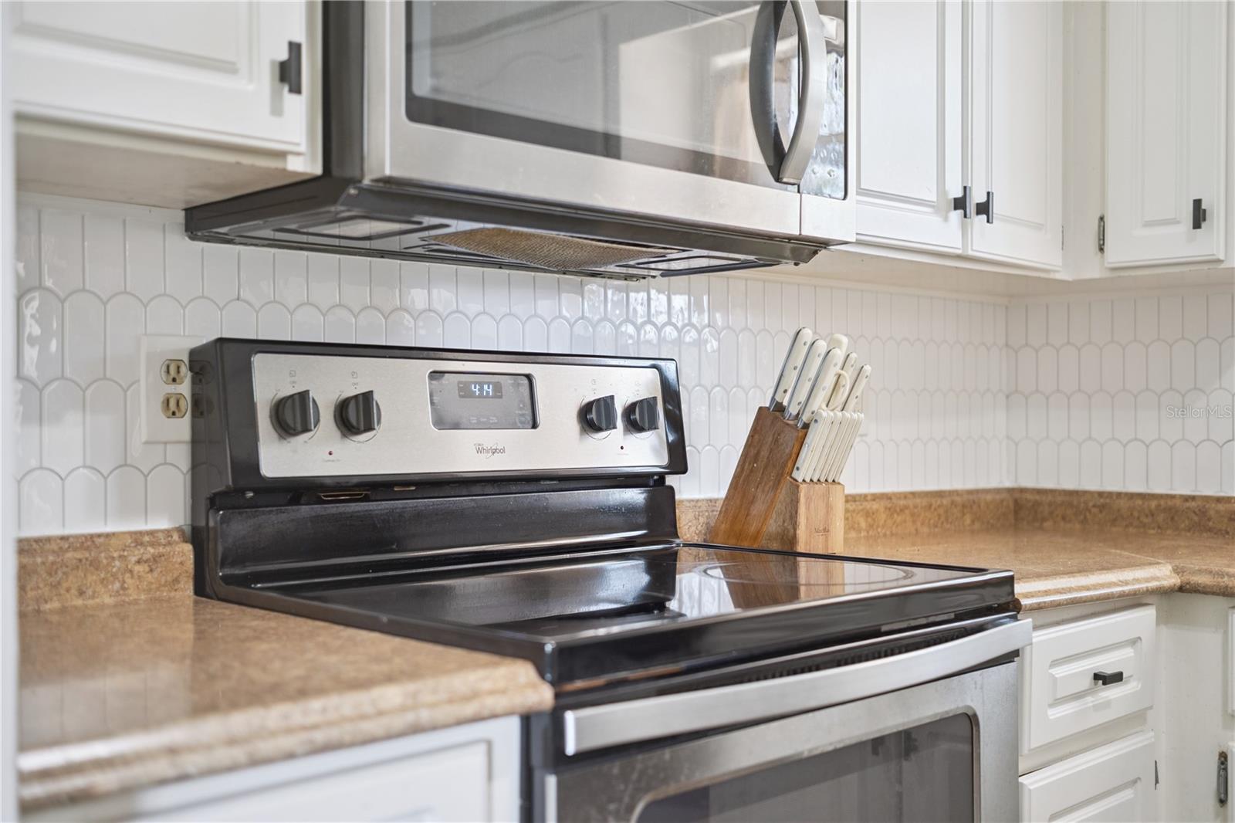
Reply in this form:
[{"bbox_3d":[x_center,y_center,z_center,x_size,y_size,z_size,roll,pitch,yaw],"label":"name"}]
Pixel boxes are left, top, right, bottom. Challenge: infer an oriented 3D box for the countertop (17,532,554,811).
[{"bbox_3d":[-0.449,0.191,1.212,0.455,0.116,0.662,0,-1,-44],"label":"countertop"}]

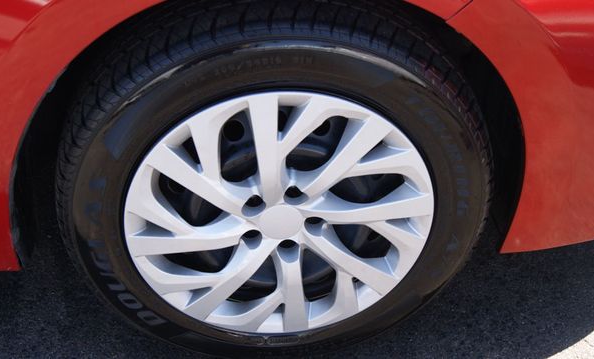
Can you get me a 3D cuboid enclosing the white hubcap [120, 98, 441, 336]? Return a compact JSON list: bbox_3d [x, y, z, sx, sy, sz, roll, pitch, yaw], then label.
[{"bbox_3d":[-0.023,0.053,1.222,0.424,0.424,0.055,-3,37,-5],"label":"white hubcap"}]

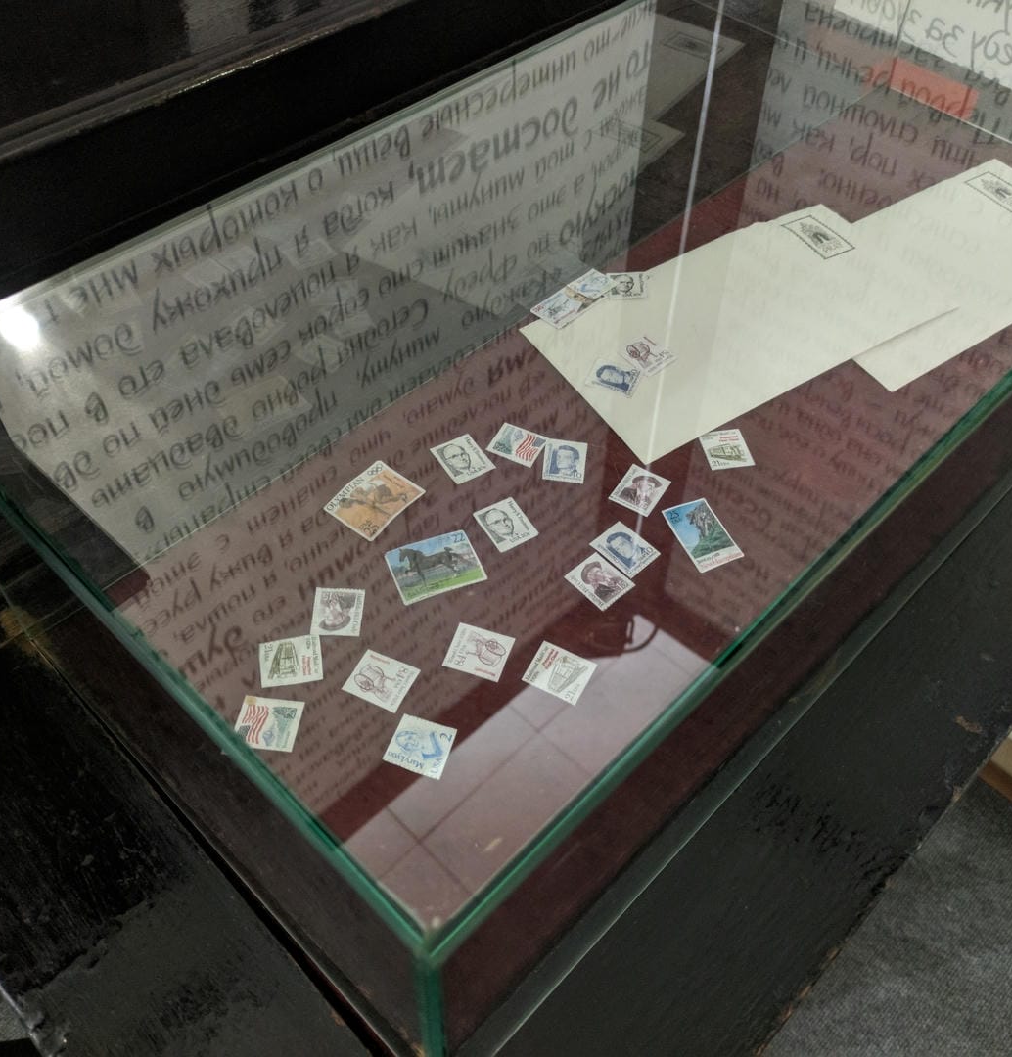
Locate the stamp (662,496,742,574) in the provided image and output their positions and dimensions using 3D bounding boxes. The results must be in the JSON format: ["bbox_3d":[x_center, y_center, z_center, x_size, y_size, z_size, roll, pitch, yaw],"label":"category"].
[{"bbox_3d":[0.096,0.003,0.495,0.025,0.001,0.039,-18,56,-15],"label":"stamp"}]

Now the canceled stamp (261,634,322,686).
[{"bbox_3d":[-0.092,0.057,0.435,0.025,0.001,0.022,-8,54,-8],"label":"canceled stamp"}]

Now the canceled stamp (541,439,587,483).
[{"bbox_3d":[0.031,-0.035,0.520,0.022,0.001,0.025,7,53,3],"label":"canceled stamp"}]

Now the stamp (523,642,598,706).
[{"bbox_3d":[0.024,0.063,0.447,0.025,0.001,0.022,24,56,14],"label":"stamp"}]

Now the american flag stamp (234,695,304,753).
[{"bbox_3d":[-0.098,0.080,0.417,0.025,0.001,0.022,6,53,2],"label":"american flag stamp"}]

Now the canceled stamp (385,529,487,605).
[{"bbox_3d":[-0.033,0.018,0.478,0.040,0.001,0.031,-17,56,-14],"label":"canceled stamp"}]

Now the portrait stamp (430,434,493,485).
[{"bbox_3d":[-0.022,-0.036,0.518,0.022,0.001,0.025,-26,59,-20],"label":"portrait stamp"}]

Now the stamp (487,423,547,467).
[{"bbox_3d":[0.006,-0.042,0.513,0.025,0.001,0.022,23,56,14],"label":"stamp"}]

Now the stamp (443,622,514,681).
[{"bbox_3d":[-0.011,0.054,0.441,0.025,0.001,0.022,16,54,9],"label":"stamp"}]

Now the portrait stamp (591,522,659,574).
[{"bbox_3d":[0.057,0.010,0.488,0.022,0.001,0.025,-38,63,-26],"label":"portrait stamp"}]

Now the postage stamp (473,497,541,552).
[{"bbox_3d":[0.000,-0.002,0.483,0.022,0.001,0.025,-26,59,-20],"label":"postage stamp"}]

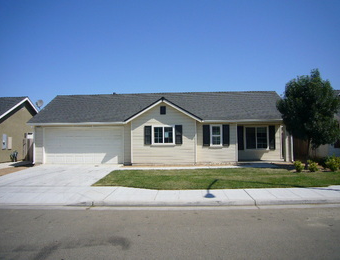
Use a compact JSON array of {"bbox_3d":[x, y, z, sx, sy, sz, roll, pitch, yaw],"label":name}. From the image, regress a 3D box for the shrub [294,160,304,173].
[{"bbox_3d":[5.914,1.653,12.866,0.496,0.523,0.496,-1,-2,3],"label":"shrub"}]

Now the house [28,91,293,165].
[{"bbox_3d":[-0.350,-0.263,20.799,16.035,4.878,8.900,-1,-2,3],"label":"house"}]

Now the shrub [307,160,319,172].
[{"bbox_3d":[6.576,1.637,12.873,0.510,0.537,0.510,-1,-2,3],"label":"shrub"}]

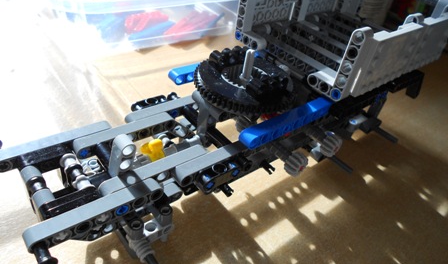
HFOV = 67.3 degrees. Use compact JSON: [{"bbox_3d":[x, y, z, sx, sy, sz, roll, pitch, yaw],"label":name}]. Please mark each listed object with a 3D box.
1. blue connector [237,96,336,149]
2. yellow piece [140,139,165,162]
[{"bbox_3d":[0.037,-0.006,0.182,0.071,0.007,0.008,-22,48,-35],"label":"blue connector"},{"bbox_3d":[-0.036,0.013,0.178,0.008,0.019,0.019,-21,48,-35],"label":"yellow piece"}]

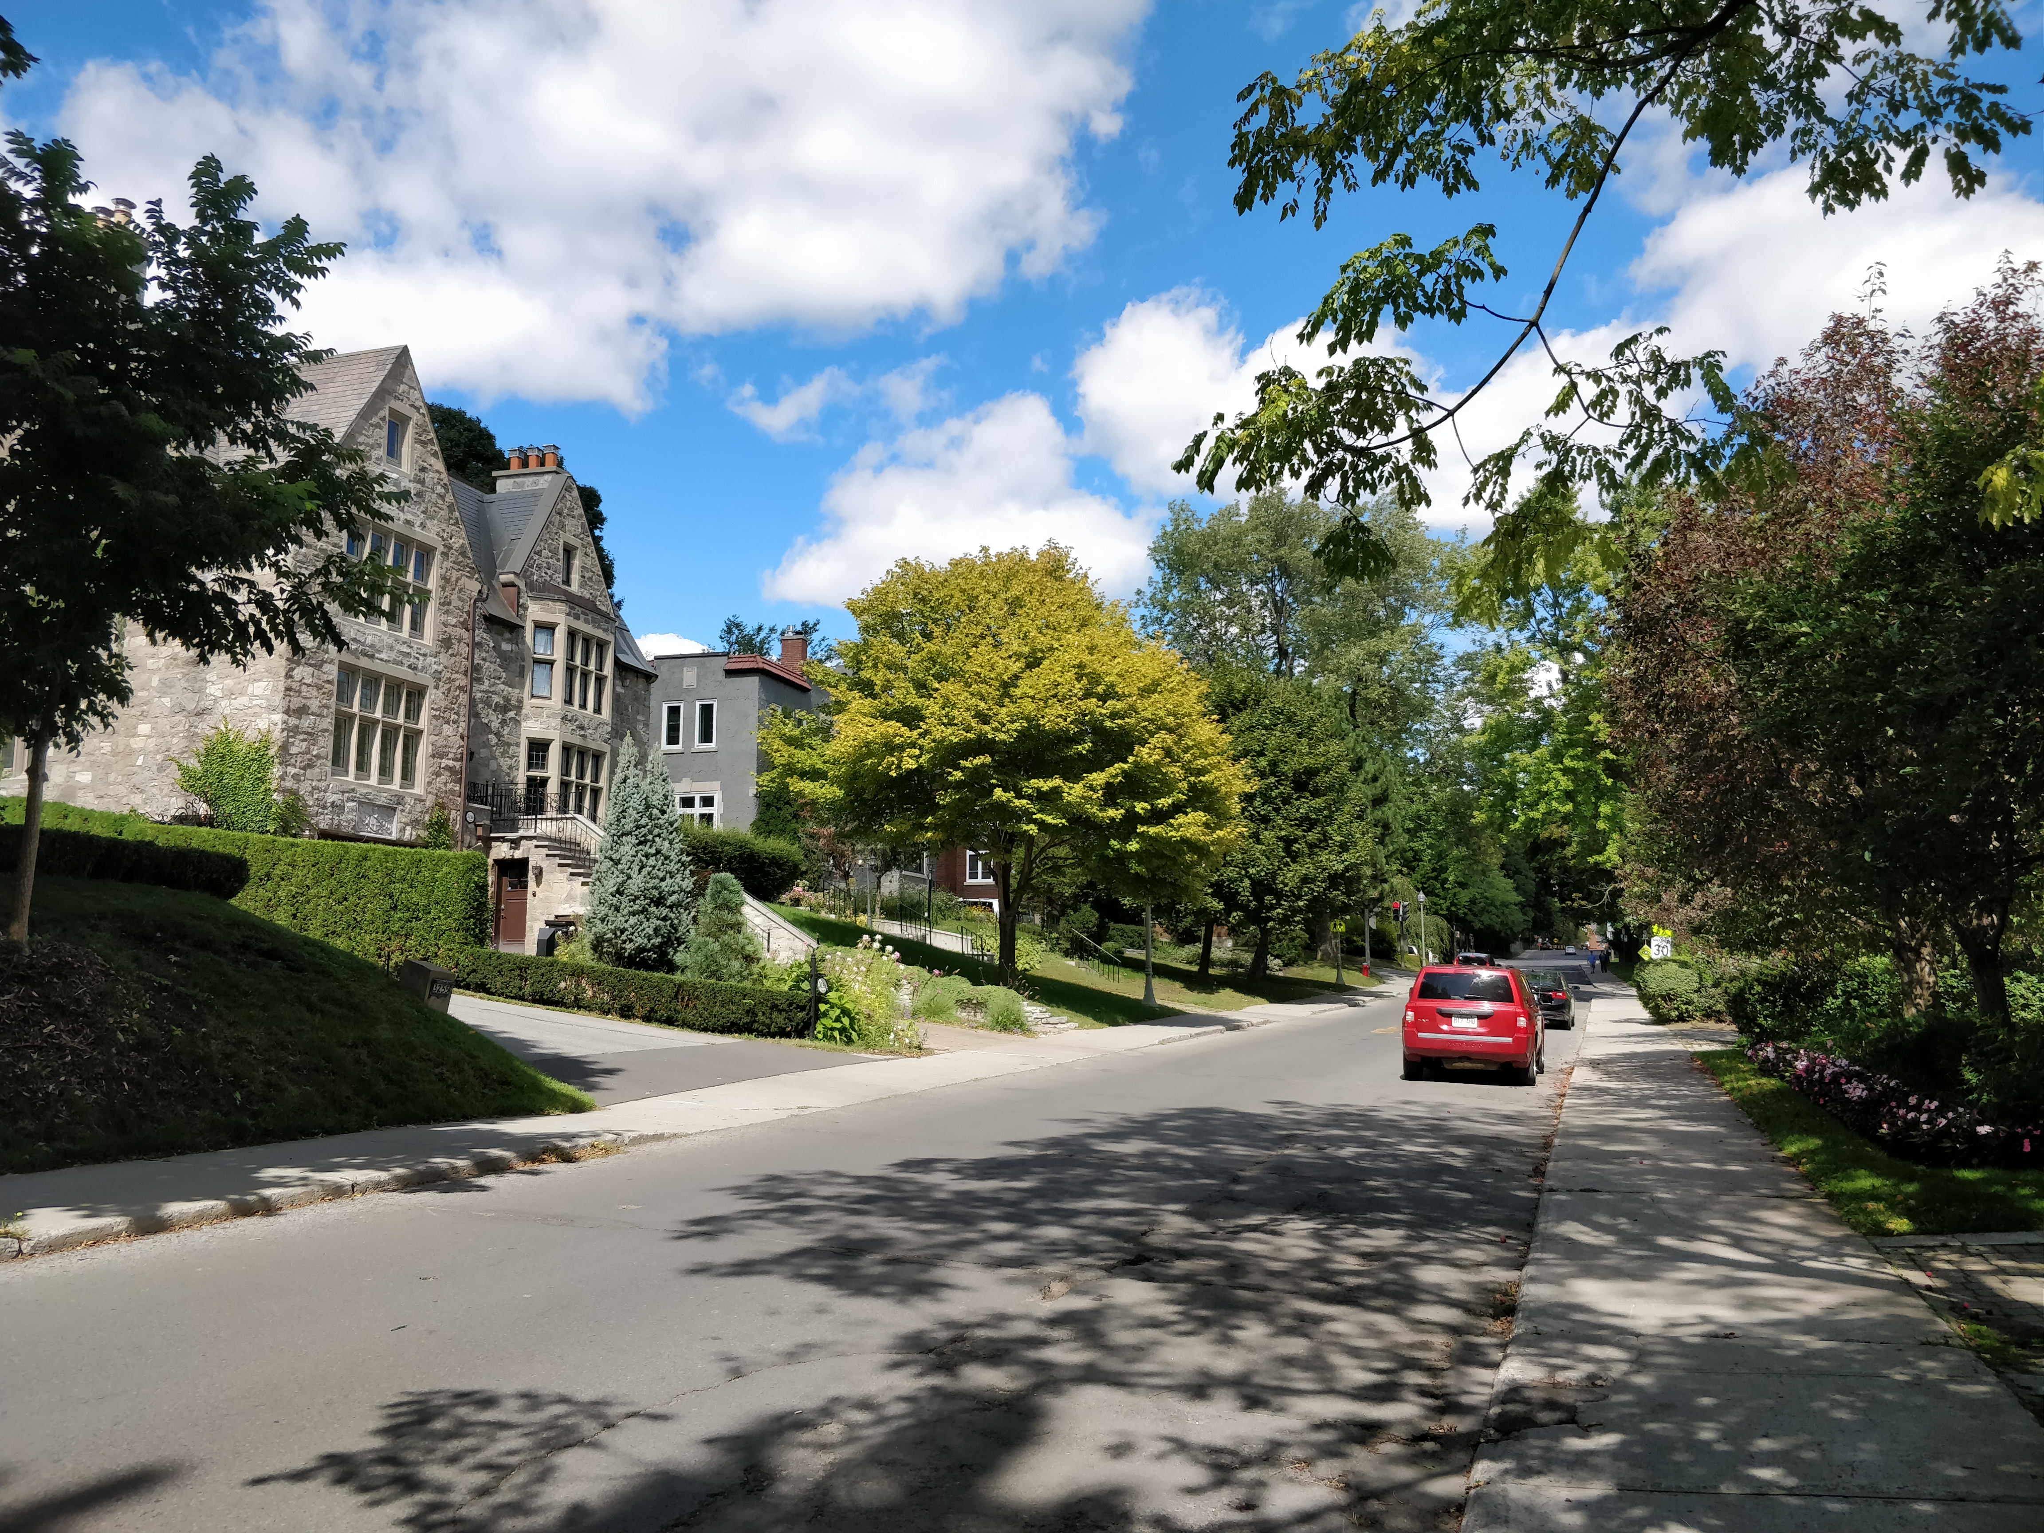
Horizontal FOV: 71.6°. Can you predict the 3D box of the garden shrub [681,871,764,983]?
[{"bbox_3d":[-5.746,3.172,27.200,1.550,2.400,1.550,0,-7,0],"label":"garden shrub"}]

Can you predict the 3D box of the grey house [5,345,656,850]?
[{"bbox_3d":[-15.866,-2.173,33.159,10.500,10.400,12.900,-3,-9,19],"label":"grey house"}]

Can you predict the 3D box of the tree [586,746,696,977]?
[{"bbox_3d":[-7.448,1.739,27.262,2.150,4.680,2.100,-3,-9,22],"label":"tree"}]

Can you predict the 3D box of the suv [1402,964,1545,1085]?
[{"bbox_3d":[6.713,3.730,20.962,1.790,1.650,4.410,-3,-8,22],"label":"suv"}]

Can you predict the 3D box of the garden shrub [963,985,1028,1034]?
[{"bbox_3d":[-0.572,4.924,28.932,1.300,0.940,1.150,-3,-9,22],"label":"garden shrub"}]

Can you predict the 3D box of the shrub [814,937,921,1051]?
[{"bbox_3d":[-2.610,3.800,23.866,1.750,1.860,1.600,-3,-9,22],"label":"shrub"}]

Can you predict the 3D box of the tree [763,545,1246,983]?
[{"bbox_3d":[-0.432,-0.199,35.698,12.300,11.110,12.000,-3,-9,22],"label":"tree"}]

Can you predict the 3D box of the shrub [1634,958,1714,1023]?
[{"bbox_3d":[16.301,5.573,35.200,2.000,1.620,2.100,-3,-8,22],"label":"shrub"}]

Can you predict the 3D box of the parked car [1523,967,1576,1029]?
[{"bbox_3d":[12.607,5.672,34.858,1.780,1.460,4.550,-3,-8,22],"label":"parked car"}]

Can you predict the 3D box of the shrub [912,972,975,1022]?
[{"bbox_3d":[-1.618,4.787,29.300,1.200,1.000,1.250,-3,-8,22],"label":"shrub"}]

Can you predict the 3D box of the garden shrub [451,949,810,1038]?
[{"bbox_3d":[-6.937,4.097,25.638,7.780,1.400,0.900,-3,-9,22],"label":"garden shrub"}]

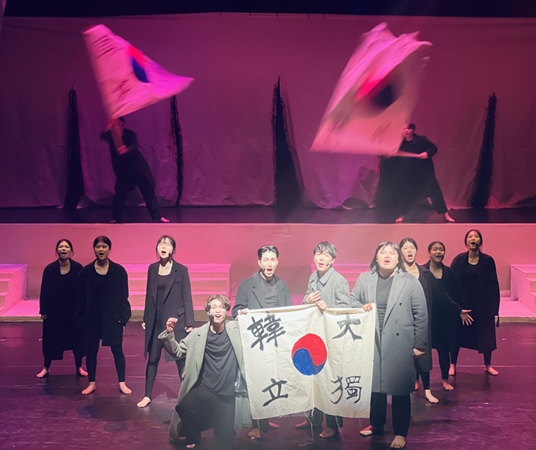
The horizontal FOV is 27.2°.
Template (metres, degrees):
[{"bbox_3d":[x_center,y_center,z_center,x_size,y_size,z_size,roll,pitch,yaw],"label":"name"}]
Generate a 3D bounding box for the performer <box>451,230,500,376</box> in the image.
[{"bbox_3d":[2.287,0.857,12.267,0.540,1.600,0.420,1,6,6],"label":"performer"}]

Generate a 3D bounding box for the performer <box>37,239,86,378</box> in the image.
[{"bbox_3d":[-2.282,0.923,12.259,0.540,1.520,0.400,0,4,-3],"label":"performer"}]

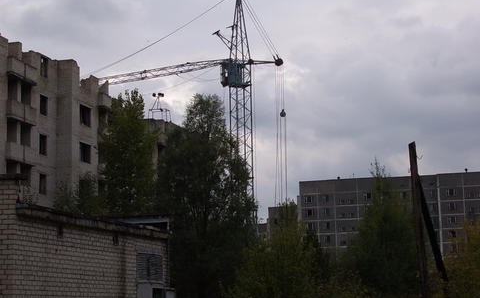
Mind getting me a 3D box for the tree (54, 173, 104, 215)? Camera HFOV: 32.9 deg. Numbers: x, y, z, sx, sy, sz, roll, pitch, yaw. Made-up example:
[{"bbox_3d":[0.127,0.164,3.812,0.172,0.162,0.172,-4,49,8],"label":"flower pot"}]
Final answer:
[{"bbox_3d":[-8.510,5.691,42.735,2.670,8.930,2.590,-1,-11,0],"label":"tree"}]

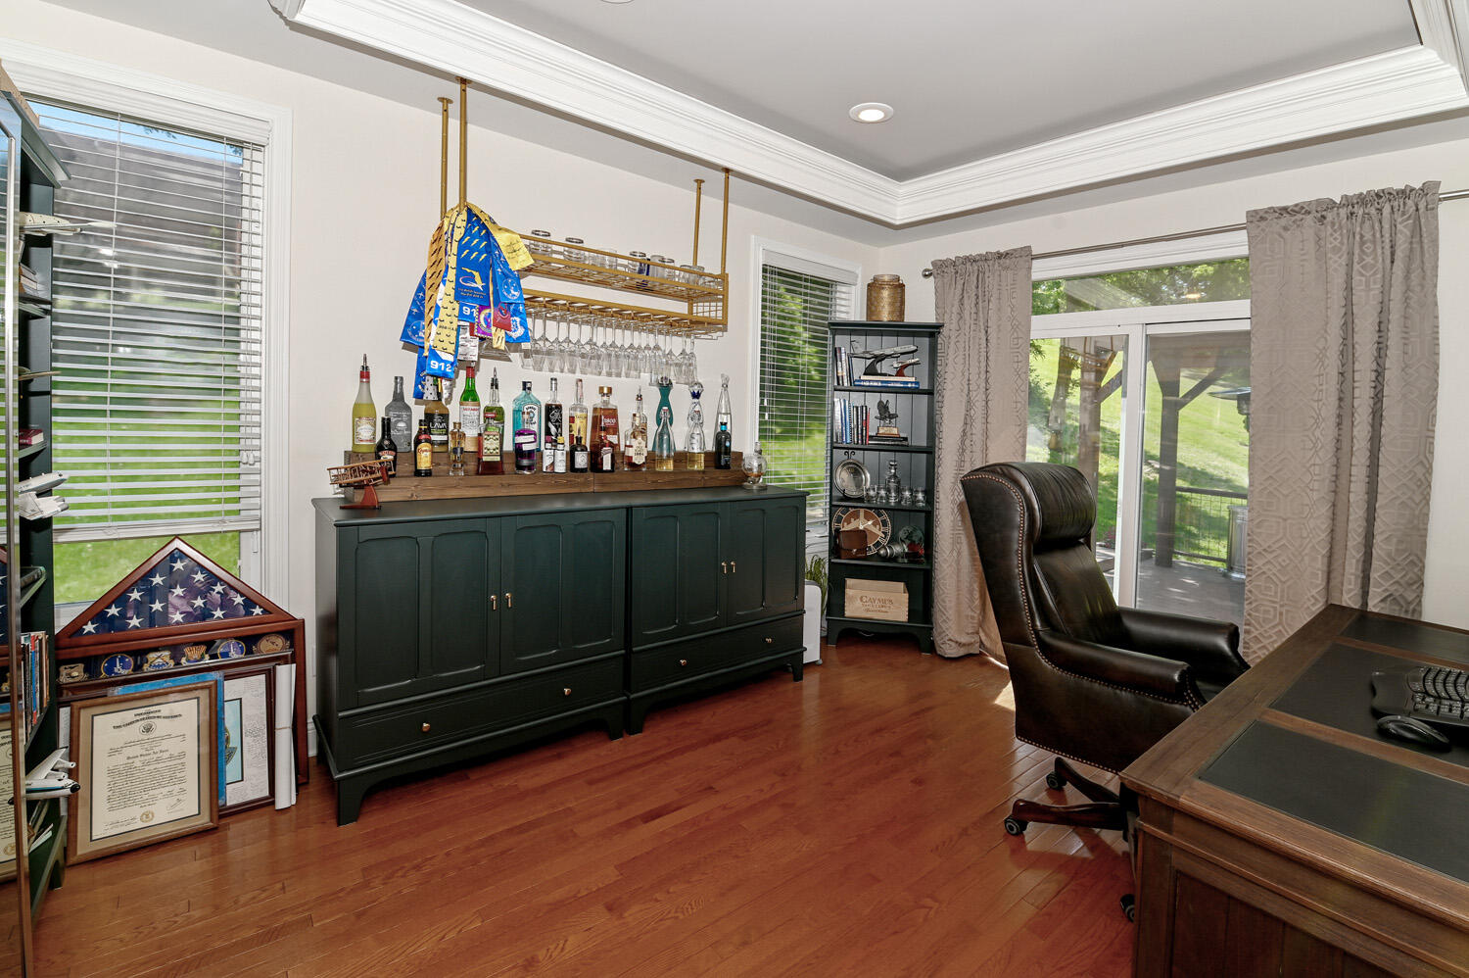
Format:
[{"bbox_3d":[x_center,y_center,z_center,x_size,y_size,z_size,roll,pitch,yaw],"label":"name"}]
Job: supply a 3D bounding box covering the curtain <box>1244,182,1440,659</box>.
[{"bbox_3d":[2.506,0.015,2.584,0.130,2.419,0.590,-2,6,-42],"label":"curtain"}]

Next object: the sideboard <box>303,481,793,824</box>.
[{"bbox_3d":[-0.535,0.524,2.673,2.101,0.965,0.401,-2,6,-40],"label":"sideboard"}]

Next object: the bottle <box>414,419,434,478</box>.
[{"bbox_3d":[-1.120,-0.149,2.207,0.066,0.207,0.064,-1,6,-35],"label":"bottle"}]

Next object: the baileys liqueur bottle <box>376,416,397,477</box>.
[{"bbox_3d":[-1.250,-0.149,2.192,0.074,0.220,0.074,-3,7,-38],"label":"baileys liqueur bottle"}]

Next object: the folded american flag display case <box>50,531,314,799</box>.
[{"bbox_3d":[-1.822,0.604,2.032,0.637,0.921,0.098,-3,2,-38],"label":"folded american flag display case"}]

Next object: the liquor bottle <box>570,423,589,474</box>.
[{"bbox_3d":[-0.657,-0.172,2.592,0.075,0.213,0.075,0,5,-27],"label":"liquor bottle"}]

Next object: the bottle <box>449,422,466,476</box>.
[{"bbox_3d":[-1.195,-0.173,2.639,0.072,0.235,0.068,0,5,-22],"label":"bottle"}]

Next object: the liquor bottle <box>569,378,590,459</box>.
[{"bbox_3d":[-0.691,-0.323,2.720,0.084,0.329,0.084,-3,7,-38],"label":"liquor bottle"}]

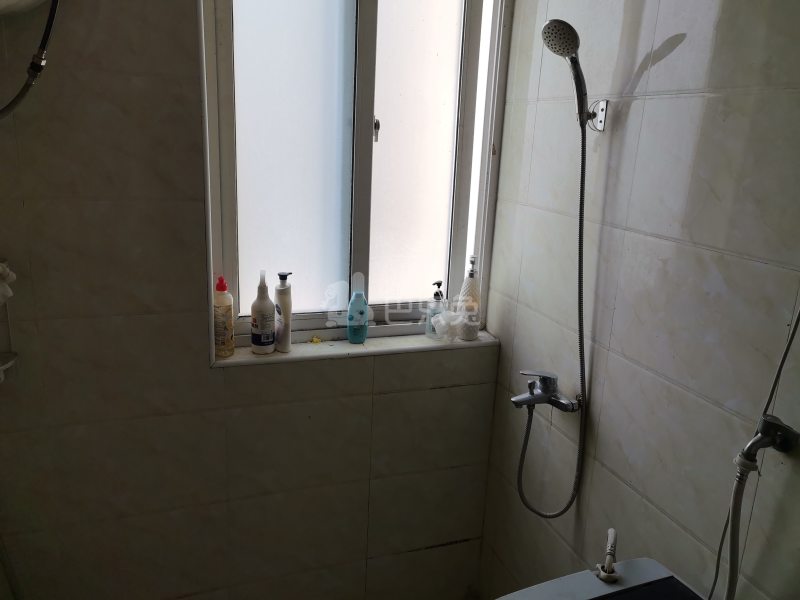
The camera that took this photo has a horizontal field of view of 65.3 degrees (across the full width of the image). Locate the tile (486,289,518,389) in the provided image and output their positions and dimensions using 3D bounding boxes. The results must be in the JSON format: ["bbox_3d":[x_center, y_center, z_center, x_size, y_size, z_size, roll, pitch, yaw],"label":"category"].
[{"bbox_3d":[0.332,0.126,2.078,0.010,0.300,0.184,-3,16,-20],"label":"tile"}]

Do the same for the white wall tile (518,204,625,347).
[{"bbox_3d":[0.456,-0.081,1.713,0.010,0.300,0.451,-3,16,-20],"label":"white wall tile"}]

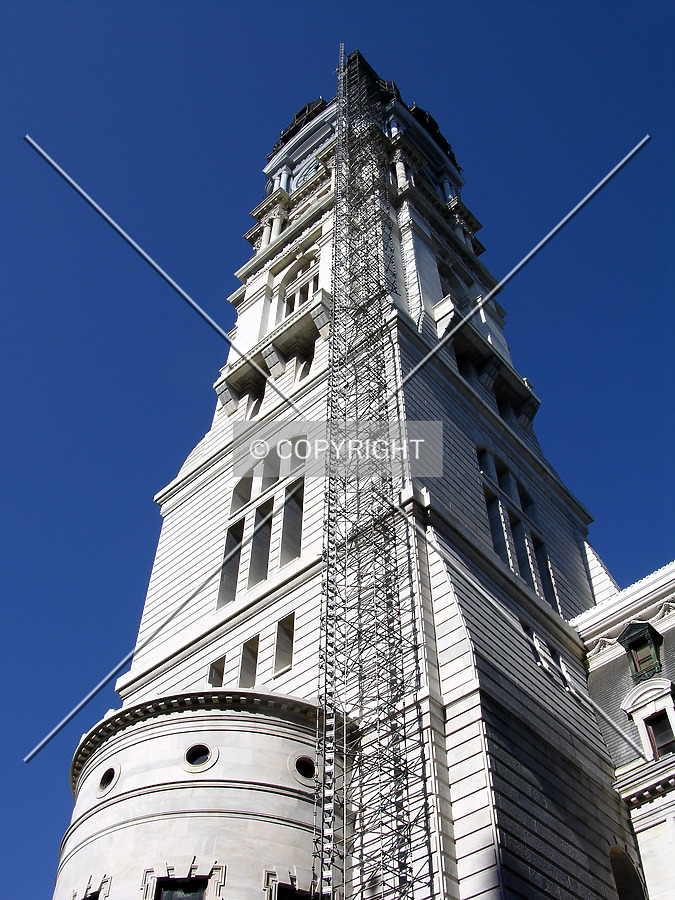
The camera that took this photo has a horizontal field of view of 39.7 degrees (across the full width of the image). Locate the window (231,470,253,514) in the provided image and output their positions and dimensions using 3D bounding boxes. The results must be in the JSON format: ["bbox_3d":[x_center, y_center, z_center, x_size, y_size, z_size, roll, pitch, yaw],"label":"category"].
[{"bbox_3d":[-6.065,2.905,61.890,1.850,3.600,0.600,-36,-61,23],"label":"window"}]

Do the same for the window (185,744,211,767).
[{"bbox_3d":[-5.651,12.479,38.134,1.080,1.080,0.300,-5,-52,5],"label":"window"}]

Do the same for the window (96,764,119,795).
[{"bbox_3d":[-9.580,13.876,39.277,1.100,1.100,0.300,-35,-60,25],"label":"window"}]

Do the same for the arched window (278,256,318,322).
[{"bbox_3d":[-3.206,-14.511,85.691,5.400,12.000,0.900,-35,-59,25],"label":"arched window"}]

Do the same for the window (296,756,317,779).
[{"bbox_3d":[-1.326,13.160,38.639,1.060,1.060,0.300,24,-55,-17],"label":"window"}]

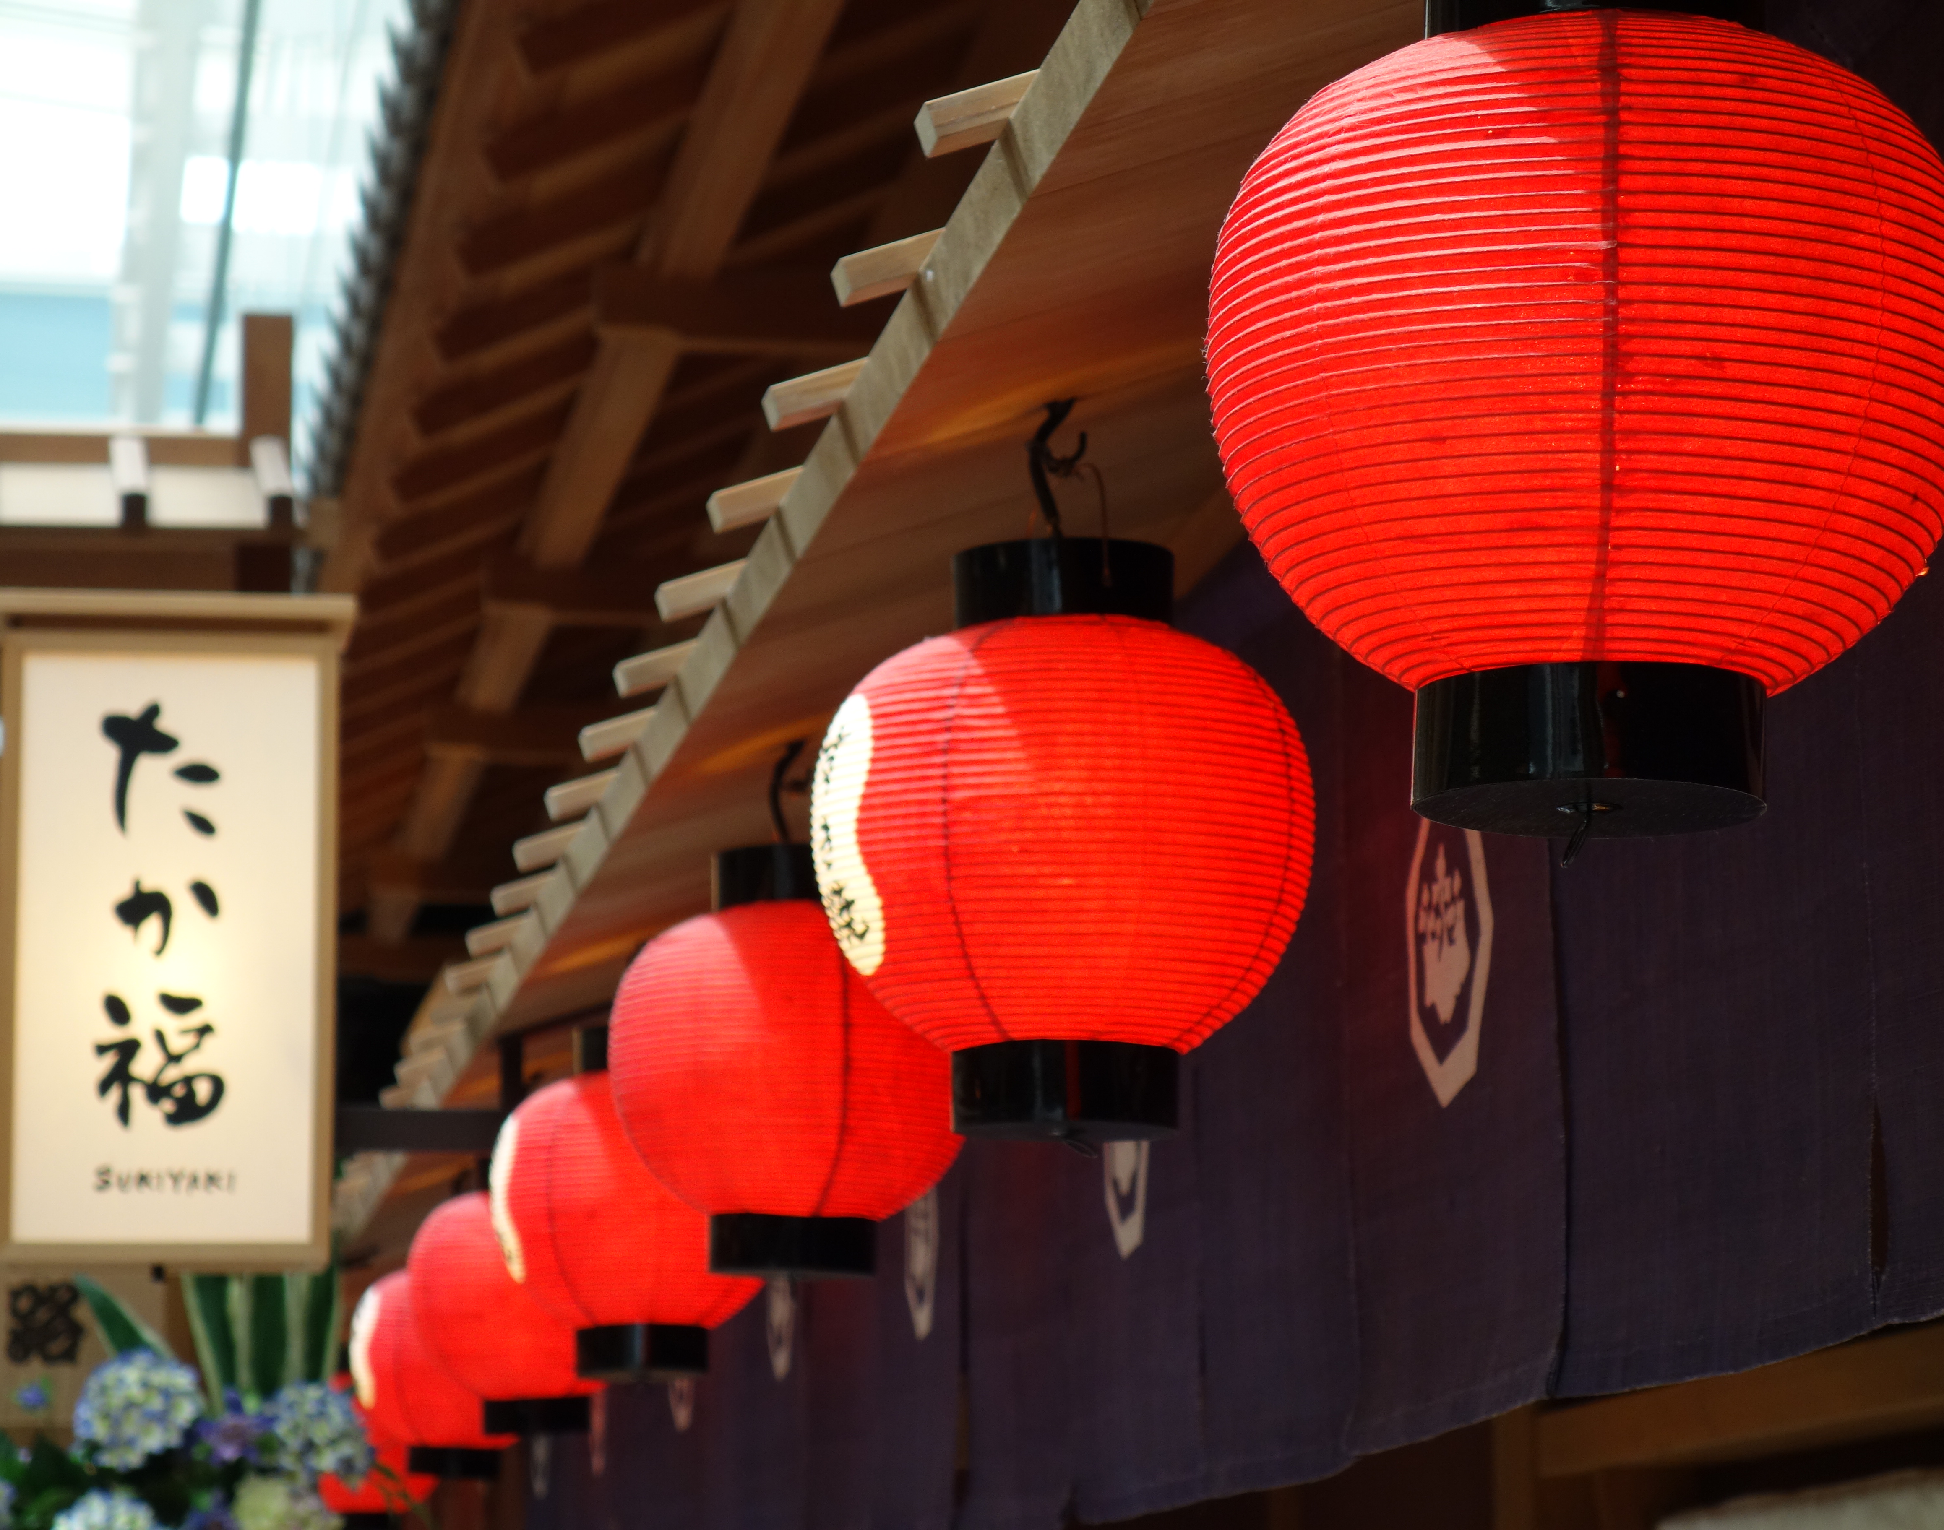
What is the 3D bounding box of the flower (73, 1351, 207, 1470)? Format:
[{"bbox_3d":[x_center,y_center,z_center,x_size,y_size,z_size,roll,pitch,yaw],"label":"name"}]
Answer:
[{"bbox_3d":[-1.201,0.933,9.200,0.188,0.161,0.180,1,-9,-8],"label":"flower"}]

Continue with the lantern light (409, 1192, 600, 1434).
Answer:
[{"bbox_3d":[-0.685,0.834,10.015,0.383,0.442,0.383,1,-9,-8],"label":"lantern light"}]

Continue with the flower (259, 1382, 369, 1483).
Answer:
[{"bbox_3d":[-0.948,0.968,9.200,0.149,0.140,0.150,1,-9,-8],"label":"flower"}]

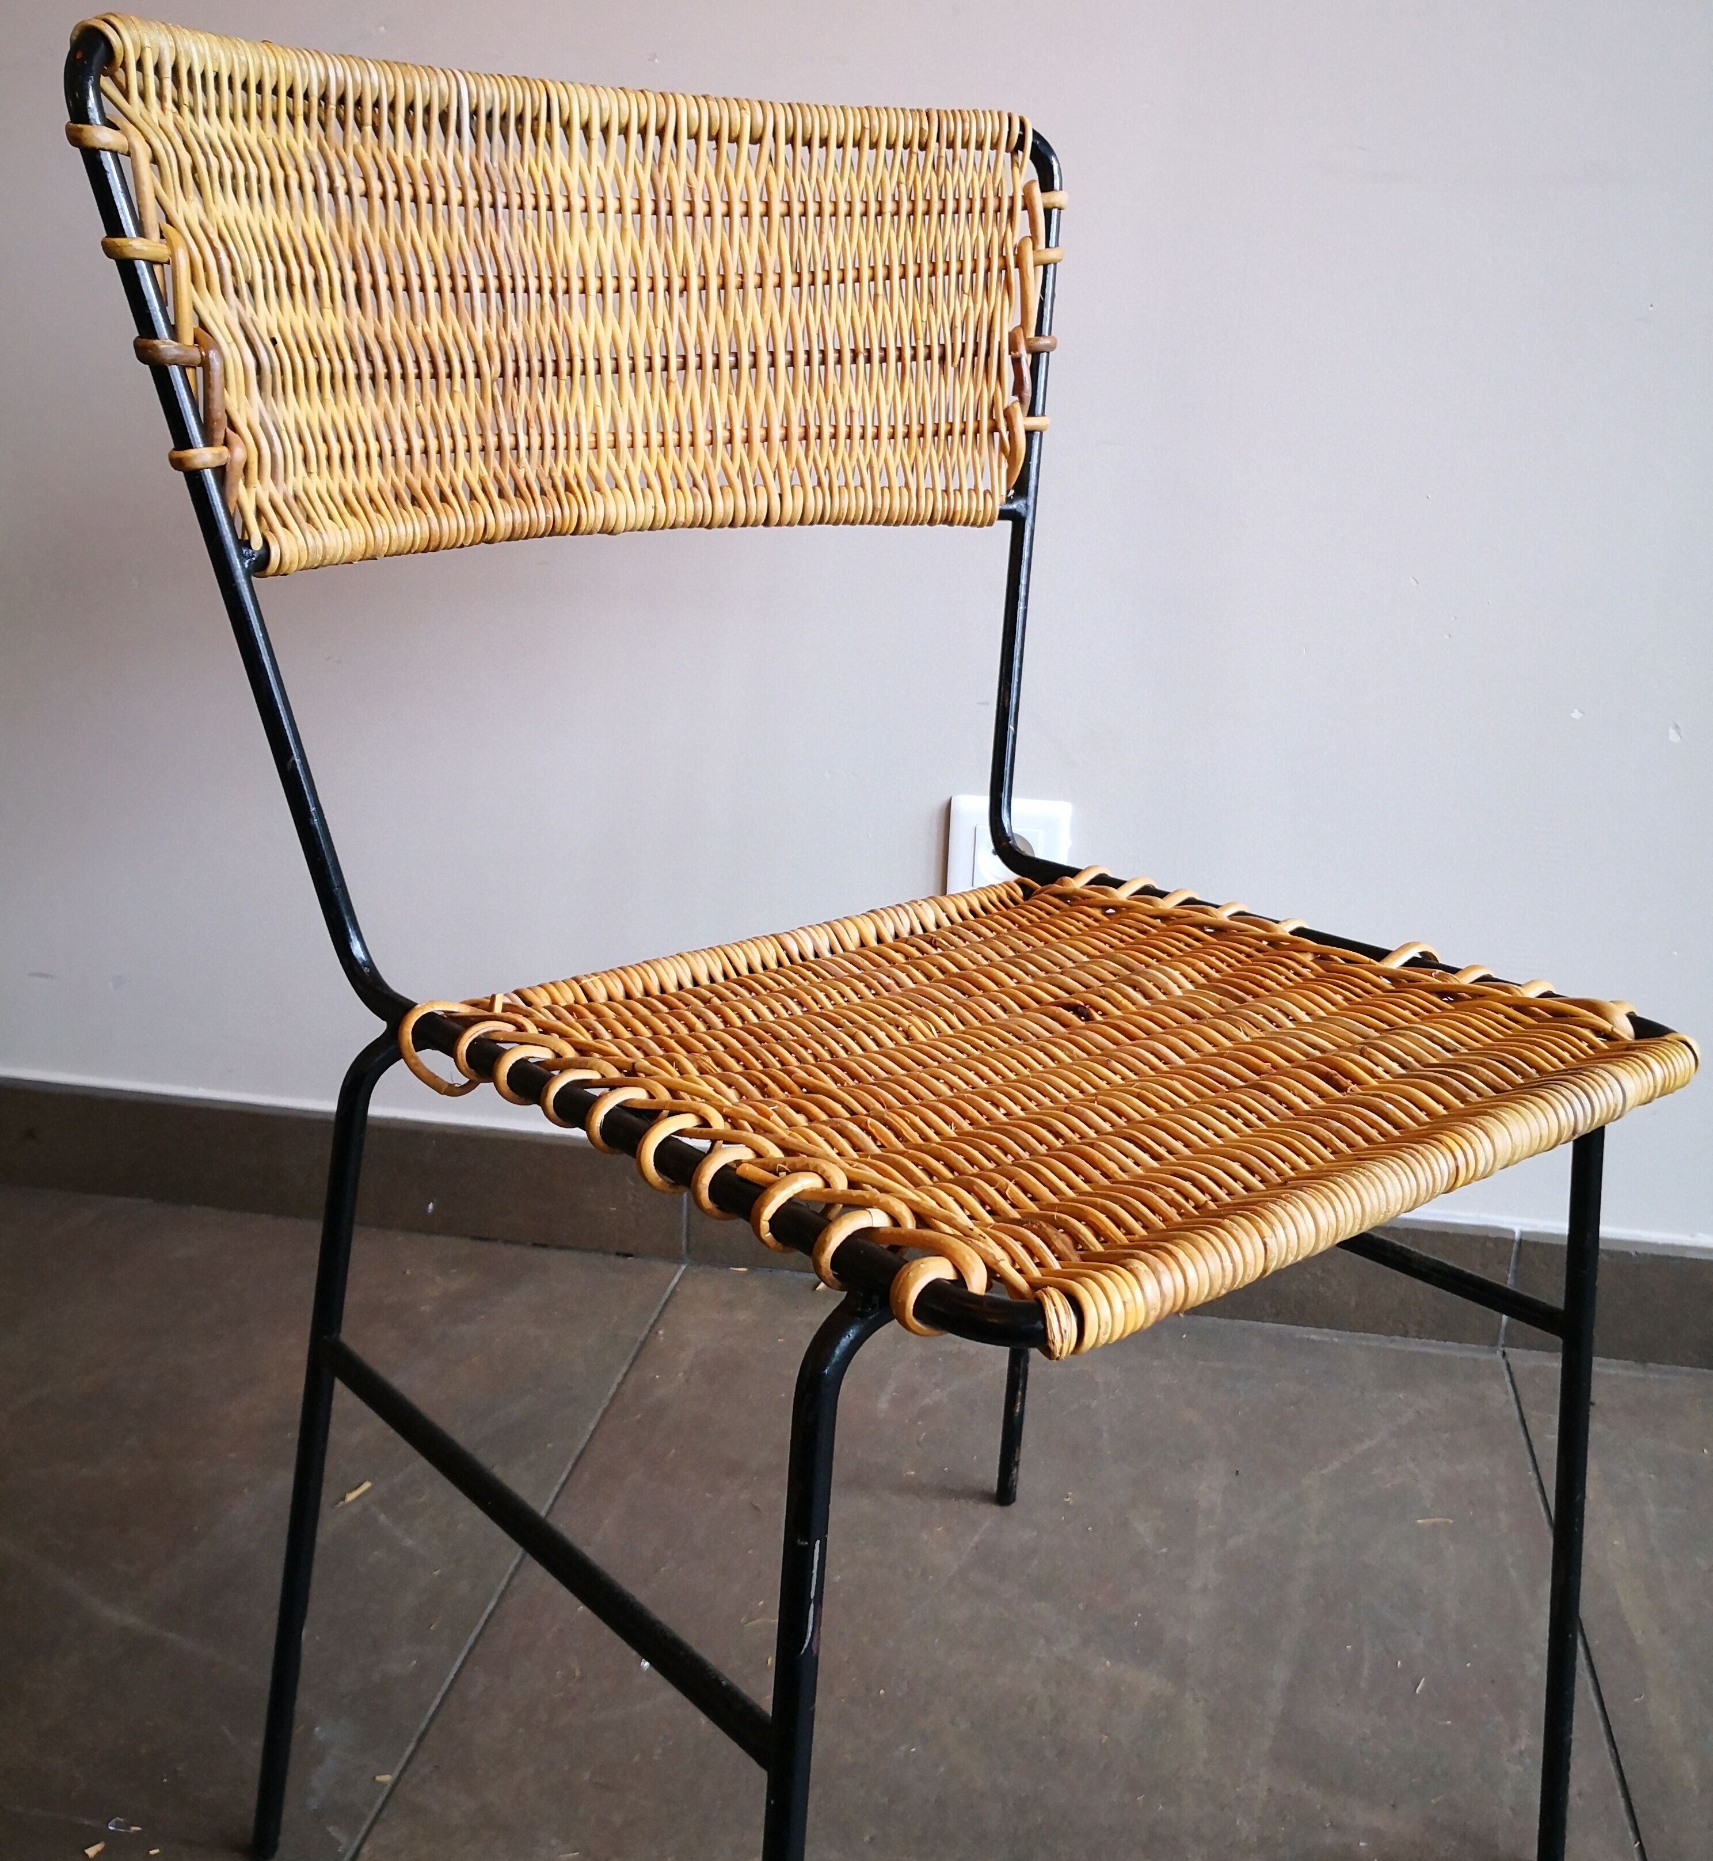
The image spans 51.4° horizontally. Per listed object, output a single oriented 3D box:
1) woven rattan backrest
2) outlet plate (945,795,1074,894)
[{"bbox_3d":[-0.102,-0.266,0.777,0.458,0.203,0.107,-13,20,-35],"label":"woven rattan backrest"},{"bbox_3d":[0.104,-0.051,1.220,0.081,0.081,0.010,5,19,10],"label":"outlet plate"}]

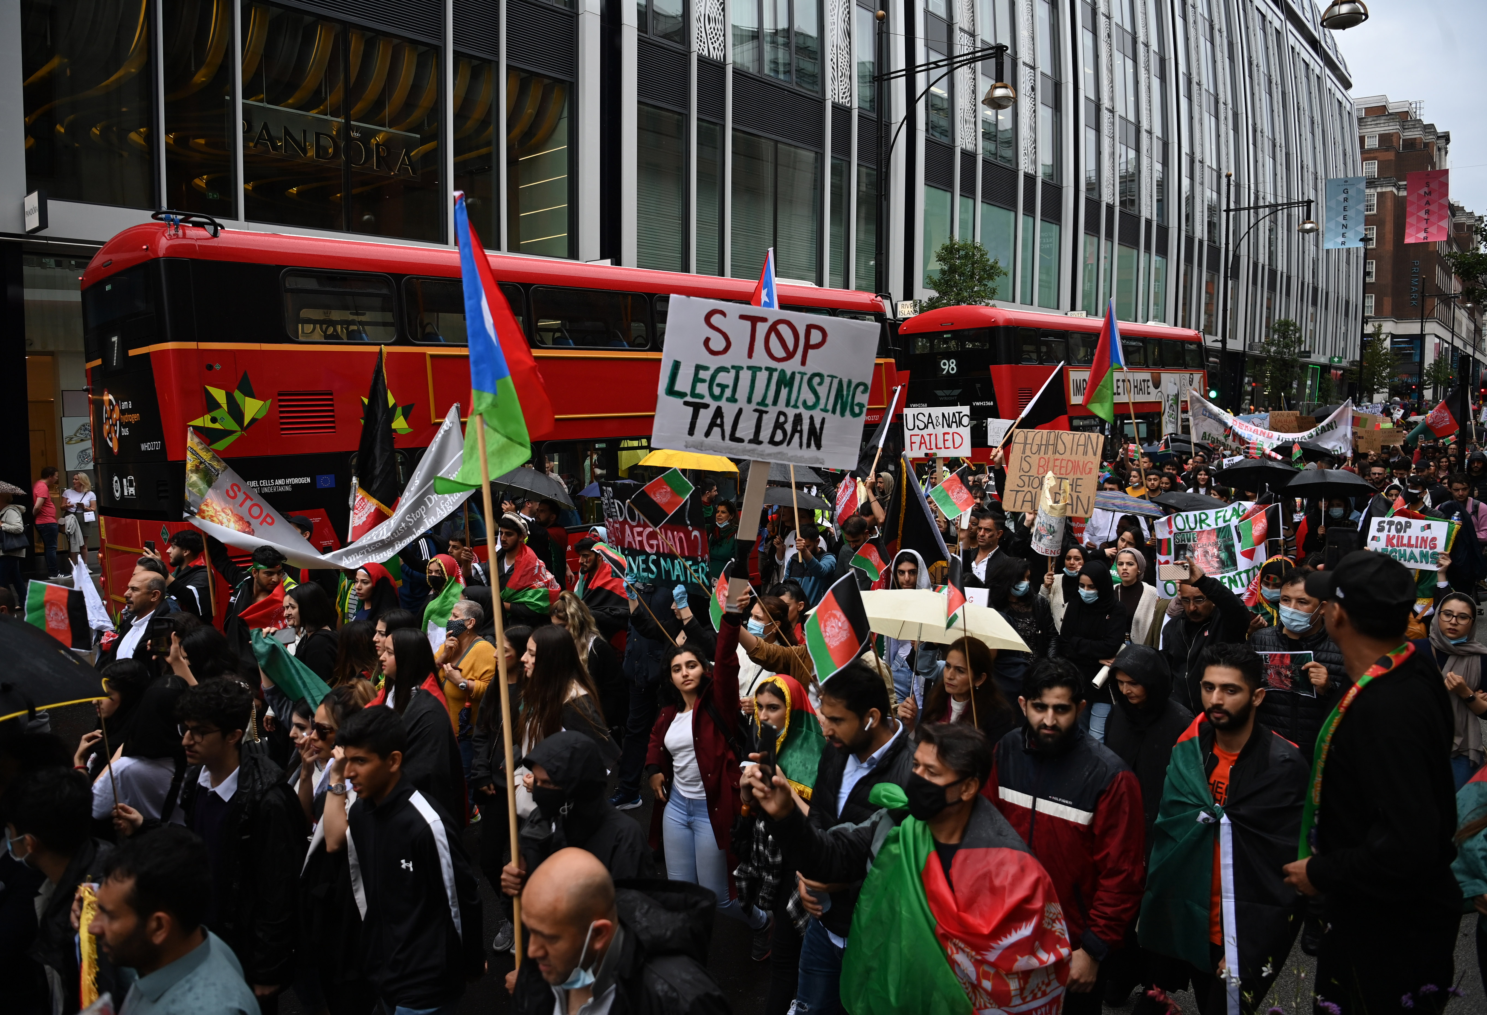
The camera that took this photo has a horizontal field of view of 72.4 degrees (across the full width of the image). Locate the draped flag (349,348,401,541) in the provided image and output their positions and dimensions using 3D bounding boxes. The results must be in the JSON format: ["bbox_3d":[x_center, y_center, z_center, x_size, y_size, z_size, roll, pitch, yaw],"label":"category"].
[{"bbox_3d":[-2.616,-0.414,7.200,0.330,1.400,0.220,-2,6,-23],"label":"draped flag"}]

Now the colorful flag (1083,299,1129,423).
[{"bbox_3d":[3.984,-1.615,11.200,0.500,1.330,0.280,0,5,20],"label":"colorful flag"}]

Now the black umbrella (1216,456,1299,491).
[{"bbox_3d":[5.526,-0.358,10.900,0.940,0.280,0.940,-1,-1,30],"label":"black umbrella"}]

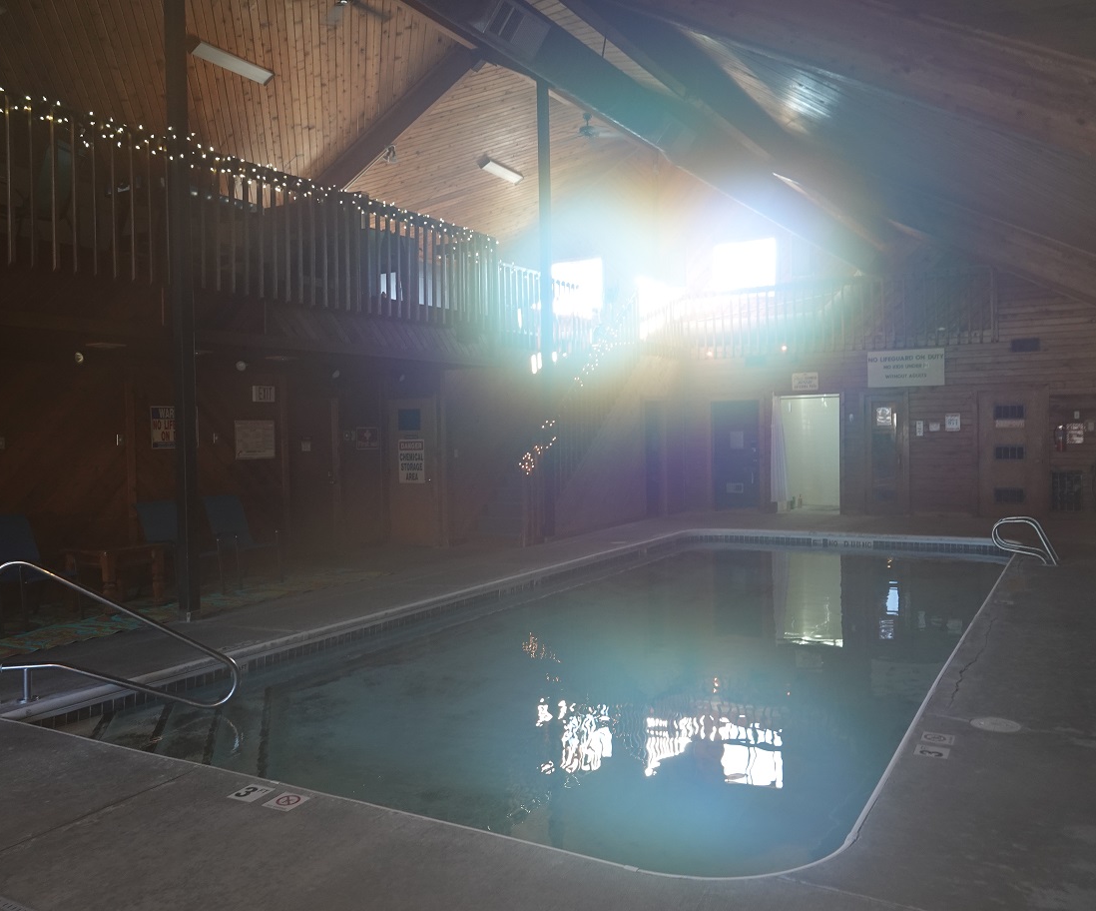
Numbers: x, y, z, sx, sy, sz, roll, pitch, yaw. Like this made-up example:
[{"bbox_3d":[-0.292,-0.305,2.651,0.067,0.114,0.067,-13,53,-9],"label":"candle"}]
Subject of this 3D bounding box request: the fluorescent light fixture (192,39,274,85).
[{"bbox_3d":[-4.188,-5.220,12.059,0.225,0.100,1.210,-31,-14,28],"label":"fluorescent light fixture"}]

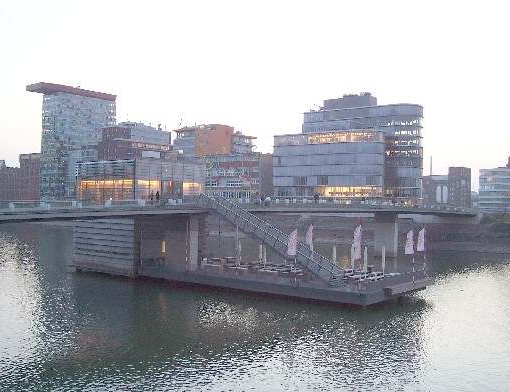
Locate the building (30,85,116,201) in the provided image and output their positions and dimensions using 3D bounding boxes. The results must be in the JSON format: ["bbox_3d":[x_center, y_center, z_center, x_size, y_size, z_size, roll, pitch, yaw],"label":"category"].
[{"bbox_3d":[-102.208,-28.015,315.950,13.980,62.550,50.340,0,0,34],"label":"building"}]

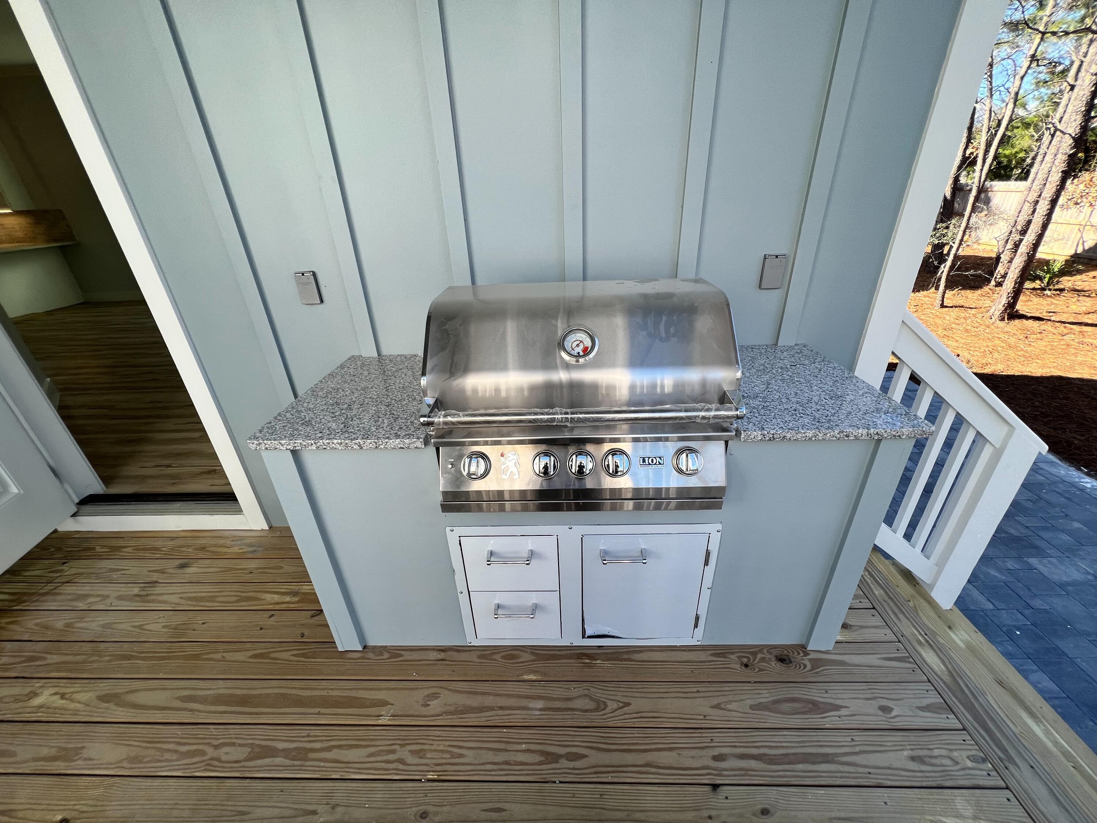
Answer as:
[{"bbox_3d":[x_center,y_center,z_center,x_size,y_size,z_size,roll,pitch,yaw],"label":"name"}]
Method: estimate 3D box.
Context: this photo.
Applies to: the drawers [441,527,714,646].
[{"bbox_3d":[0.119,0.513,1.544,0.838,0.561,0.460,-1,26,3],"label":"drawers"}]

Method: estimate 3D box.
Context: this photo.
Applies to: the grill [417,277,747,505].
[{"bbox_3d":[0.085,-0.070,1.257,0.815,0.570,0.565,-1,26,3],"label":"grill"}]

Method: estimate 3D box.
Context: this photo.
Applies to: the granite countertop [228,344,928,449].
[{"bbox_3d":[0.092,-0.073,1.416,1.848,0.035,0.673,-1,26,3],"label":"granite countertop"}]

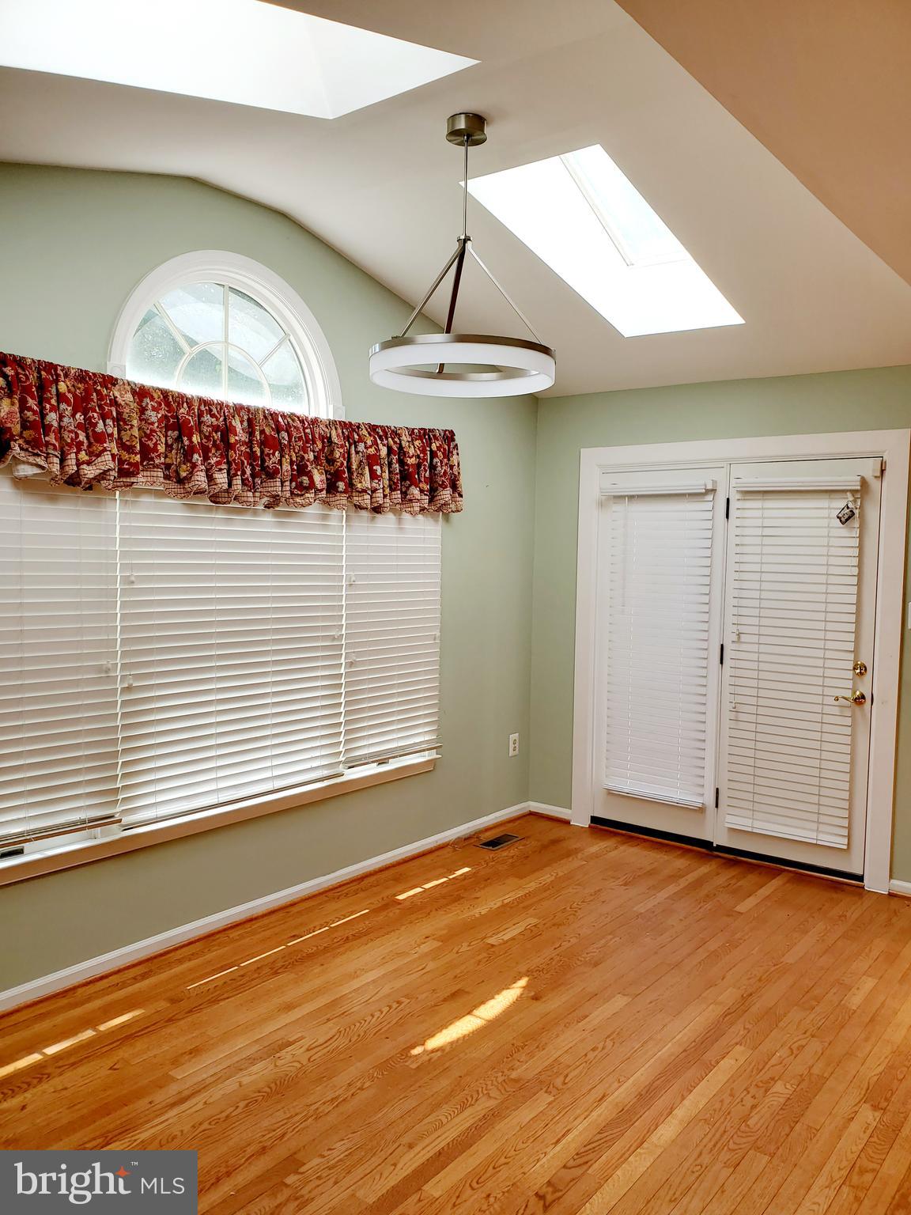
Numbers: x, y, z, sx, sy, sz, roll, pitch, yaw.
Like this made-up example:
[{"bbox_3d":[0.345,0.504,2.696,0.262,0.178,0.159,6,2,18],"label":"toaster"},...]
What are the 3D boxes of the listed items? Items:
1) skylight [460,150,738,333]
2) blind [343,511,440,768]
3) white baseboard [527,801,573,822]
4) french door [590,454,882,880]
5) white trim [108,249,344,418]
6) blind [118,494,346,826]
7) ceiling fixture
[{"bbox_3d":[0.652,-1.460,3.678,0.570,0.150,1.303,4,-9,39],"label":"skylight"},{"bbox_3d":[-0.301,0.033,4.379,0.060,1.395,0.670,4,5,39],"label":"blind"},{"bbox_3d":[0.553,1.199,5.359,0.290,0.080,0.020,4,5,39],"label":"white baseboard"},{"bbox_3d":[1.353,0.264,4.681,1.497,2.010,0.100,4,5,39],"label":"french door"},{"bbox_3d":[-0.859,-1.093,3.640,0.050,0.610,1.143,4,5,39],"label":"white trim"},{"bbox_3d":[-0.864,0.081,3.695,0.060,1.420,1.103,4,5,39],"label":"blind"},{"bbox_3d":[0.030,-1.156,2.973,0.605,0.825,0.605,1,4,0],"label":"ceiling fixture"}]

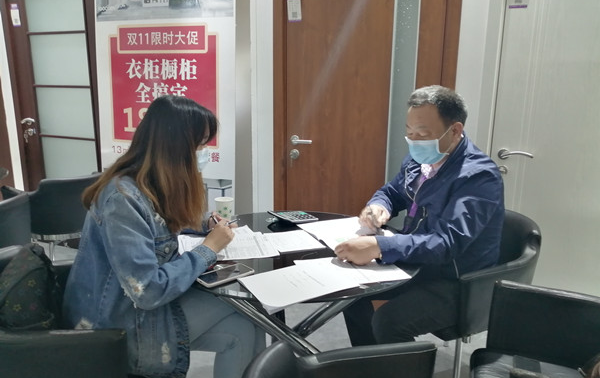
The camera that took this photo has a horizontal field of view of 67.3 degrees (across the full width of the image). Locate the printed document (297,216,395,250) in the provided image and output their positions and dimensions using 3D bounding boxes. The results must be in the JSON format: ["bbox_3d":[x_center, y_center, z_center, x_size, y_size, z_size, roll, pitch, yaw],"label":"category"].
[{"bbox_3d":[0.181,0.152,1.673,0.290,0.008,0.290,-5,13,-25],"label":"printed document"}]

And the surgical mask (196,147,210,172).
[{"bbox_3d":[-0.324,-0.089,1.410,0.085,0.095,0.130,21,9,-9],"label":"surgical mask"}]

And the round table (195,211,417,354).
[{"bbox_3d":[-0.030,0.551,1.602,0.863,0.745,0.863,0,12,0],"label":"round table"}]

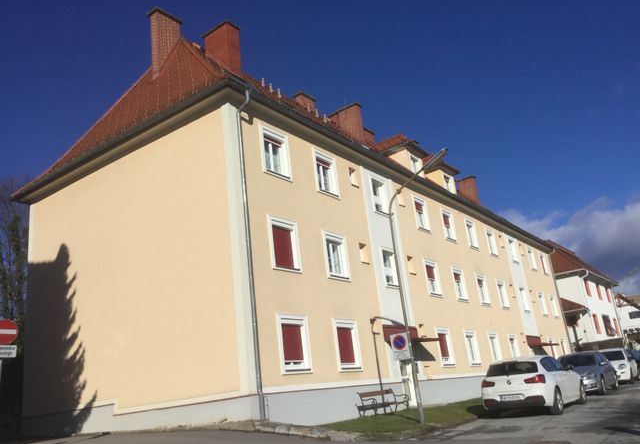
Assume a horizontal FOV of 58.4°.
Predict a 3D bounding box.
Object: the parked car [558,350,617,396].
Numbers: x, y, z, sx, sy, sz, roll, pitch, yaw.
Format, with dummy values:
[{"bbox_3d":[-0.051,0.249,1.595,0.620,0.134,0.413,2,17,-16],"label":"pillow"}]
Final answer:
[{"bbox_3d":[9.920,5.710,21.650,1.780,1.490,4.250,-18,-20,33],"label":"parked car"}]

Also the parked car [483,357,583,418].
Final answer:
[{"bbox_3d":[6.052,4.550,16.047,1.790,1.420,4.320,-16,-17,34],"label":"parked car"}]

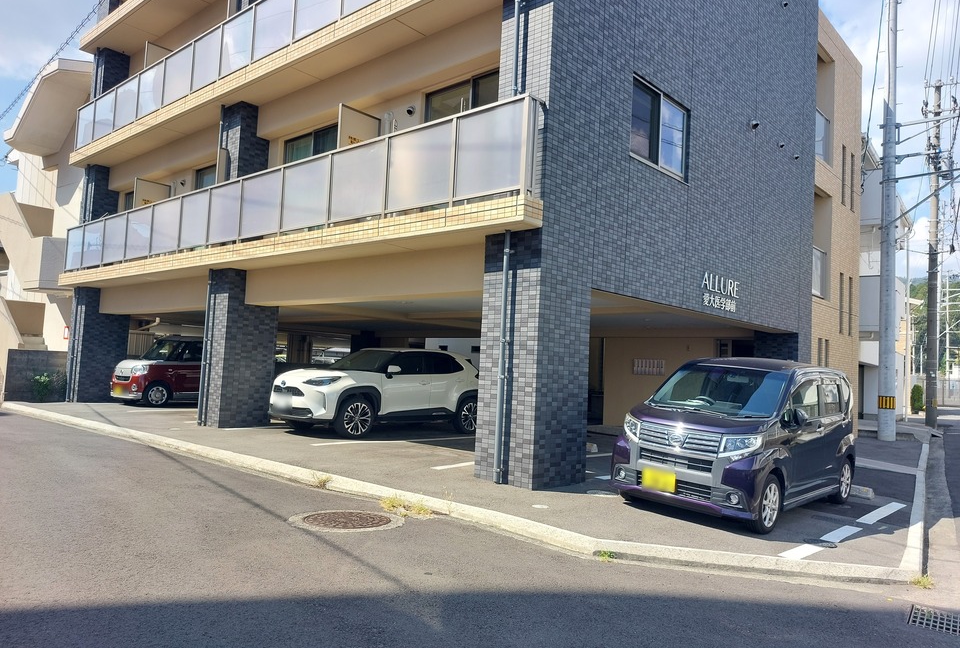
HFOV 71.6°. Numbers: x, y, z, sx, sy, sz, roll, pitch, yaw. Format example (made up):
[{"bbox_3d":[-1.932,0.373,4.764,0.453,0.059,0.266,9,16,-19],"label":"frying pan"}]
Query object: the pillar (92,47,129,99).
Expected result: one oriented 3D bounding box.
[{"bbox_3d":[-9.358,-5.618,16.844,0.850,2.290,0.600,-1,-5,42],"label":"pillar"}]

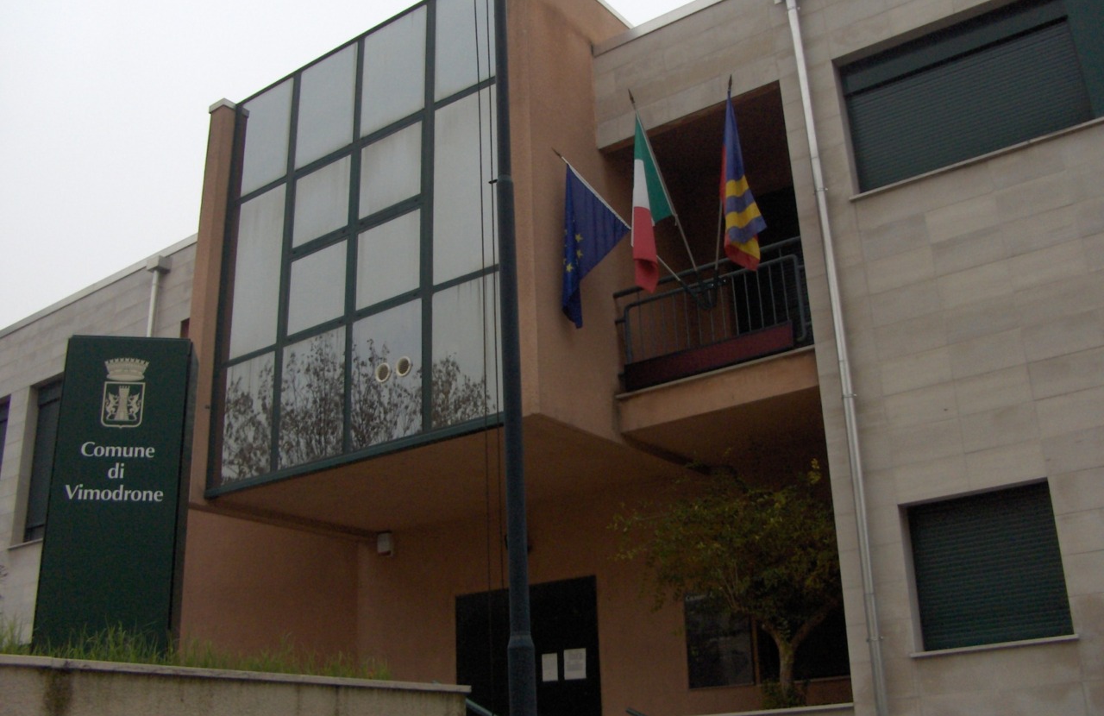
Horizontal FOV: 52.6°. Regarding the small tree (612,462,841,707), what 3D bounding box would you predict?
[{"bbox_3d":[1.630,2.114,10.115,2.000,2.250,1.700,-16,-25,33],"label":"small tree"}]

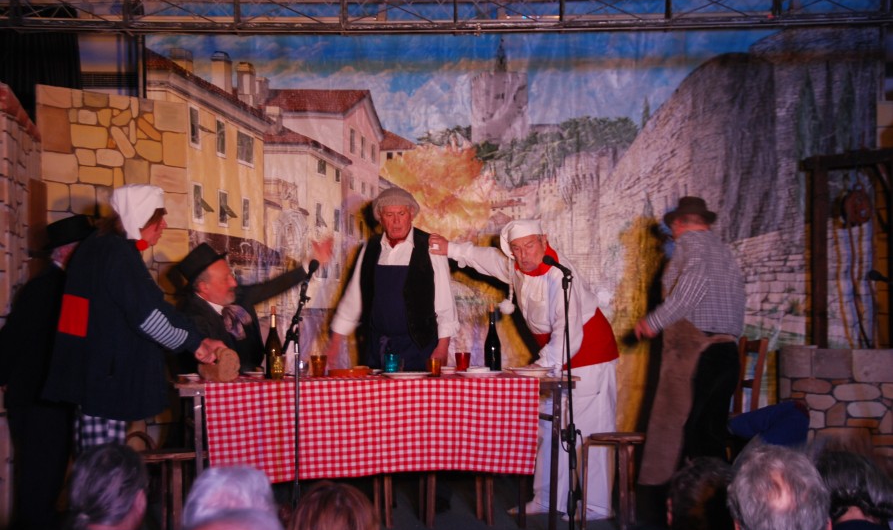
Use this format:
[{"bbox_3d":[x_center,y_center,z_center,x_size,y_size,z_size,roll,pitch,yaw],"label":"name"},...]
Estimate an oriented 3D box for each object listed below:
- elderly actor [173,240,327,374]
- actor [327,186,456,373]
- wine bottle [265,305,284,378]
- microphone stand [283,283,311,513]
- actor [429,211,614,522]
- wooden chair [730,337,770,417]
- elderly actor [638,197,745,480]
[{"bbox_3d":[-0.954,0.591,8.980,0.680,1.400,0.580,-1,-1,38],"label":"elderly actor"},{"bbox_3d":[-0.271,0.449,9.350,0.640,1.680,0.420,-1,-1,3],"label":"actor"},{"bbox_3d":[-0.795,0.366,8.598,0.080,0.320,0.080,0,-1,0],"label":"wine bottle"},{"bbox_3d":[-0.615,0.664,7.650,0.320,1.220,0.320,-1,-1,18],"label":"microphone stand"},{"bbox_3d":[0.387,0.529,9.380,0.700,1.510,0.780,0,-1,-44],"label":"actor"},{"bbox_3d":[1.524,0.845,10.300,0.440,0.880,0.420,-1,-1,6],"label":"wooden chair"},{"bbox_3d":[1.217,0.466,9.300,0.480,1.620,0.520,-1,-1,35],"label":"elderly actor"}]

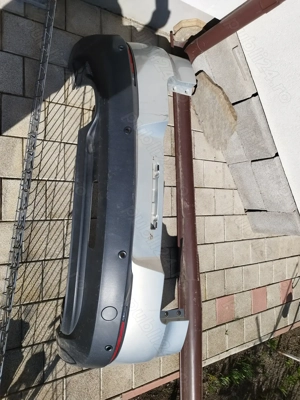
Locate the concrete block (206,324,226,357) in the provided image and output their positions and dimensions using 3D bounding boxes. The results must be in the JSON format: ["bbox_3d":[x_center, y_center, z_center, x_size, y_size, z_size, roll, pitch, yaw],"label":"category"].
[{"bbox_3d":[0.475,1.016,2.040,0.197,0.060,0.197,1,88,-33],"label":"concrete block"}]

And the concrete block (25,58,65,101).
[{"bbox_3d":[-0.549,-0.600,1.437,0.197,0.060,0.197,1,88,-33],"label":"concrete block"}]

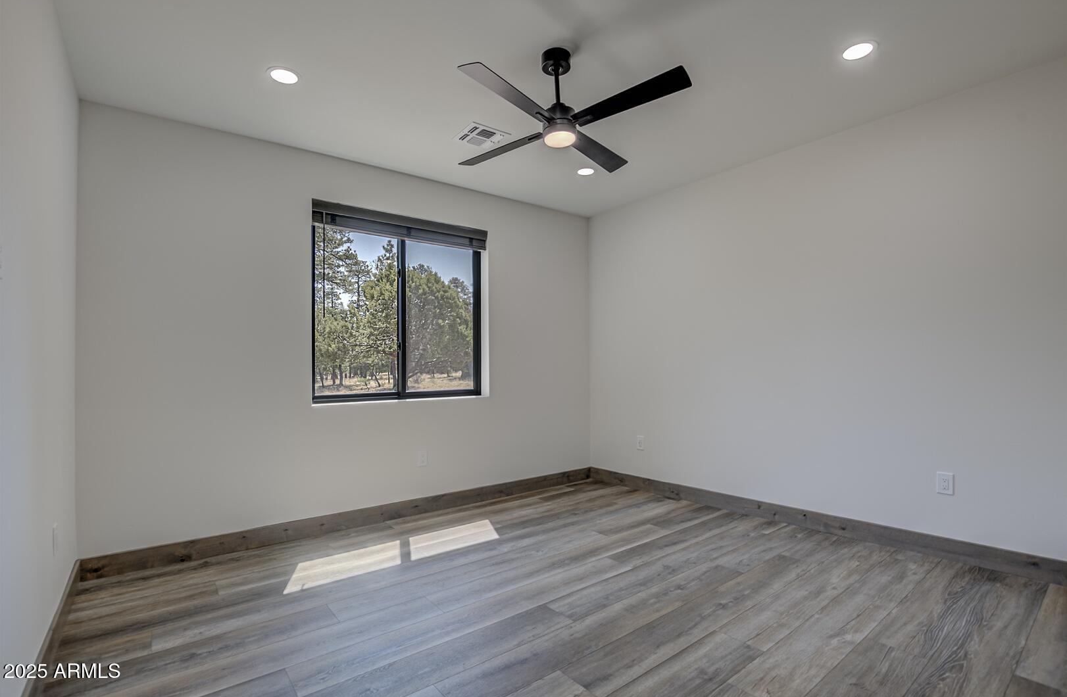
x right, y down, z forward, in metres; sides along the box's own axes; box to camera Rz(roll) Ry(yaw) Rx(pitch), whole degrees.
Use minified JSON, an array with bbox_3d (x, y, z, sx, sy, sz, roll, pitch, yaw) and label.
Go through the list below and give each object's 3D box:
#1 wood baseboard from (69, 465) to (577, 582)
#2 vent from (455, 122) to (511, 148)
[{"bbox_3d":[-0.985,1.276,3.815,3.877,0.128,0.020,1,-3,-37],"label":"wood baseboard"},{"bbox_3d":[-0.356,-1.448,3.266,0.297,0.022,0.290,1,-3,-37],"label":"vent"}]

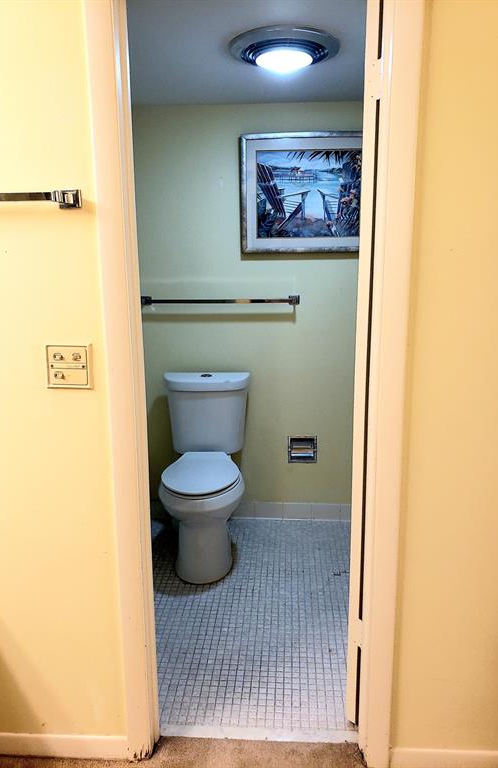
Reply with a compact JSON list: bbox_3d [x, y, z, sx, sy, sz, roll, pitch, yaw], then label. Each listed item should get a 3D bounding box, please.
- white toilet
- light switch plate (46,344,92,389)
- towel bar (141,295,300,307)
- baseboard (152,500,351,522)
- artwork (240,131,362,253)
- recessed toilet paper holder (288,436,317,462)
[{"bbox_3d":[-0.218,0.421,2.773,0.445,0.825,0.735,0,11,1],"label":"white toilet"},{"bbox_3d":[-0.443,-0.041,1.427,0.115,0.112,0.014,0,11,4],"label":"light switch plate"},{"bbox_3d":[-0.148,-0.426,2.946,0.815,0.048,0.080,0,11,4],"label":"towel bar"},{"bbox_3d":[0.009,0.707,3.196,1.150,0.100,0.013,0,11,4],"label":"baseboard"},{"bbox_3d":[0.308,-0.931,2.837,0.680,0.557,0.033,0,11,4],"label":"artwork"},{"bbox_3d":[0.292,0.352,3.121,0.152,0.149,0.060,0,11,4],"label":"recessed toilet paper holder"}]

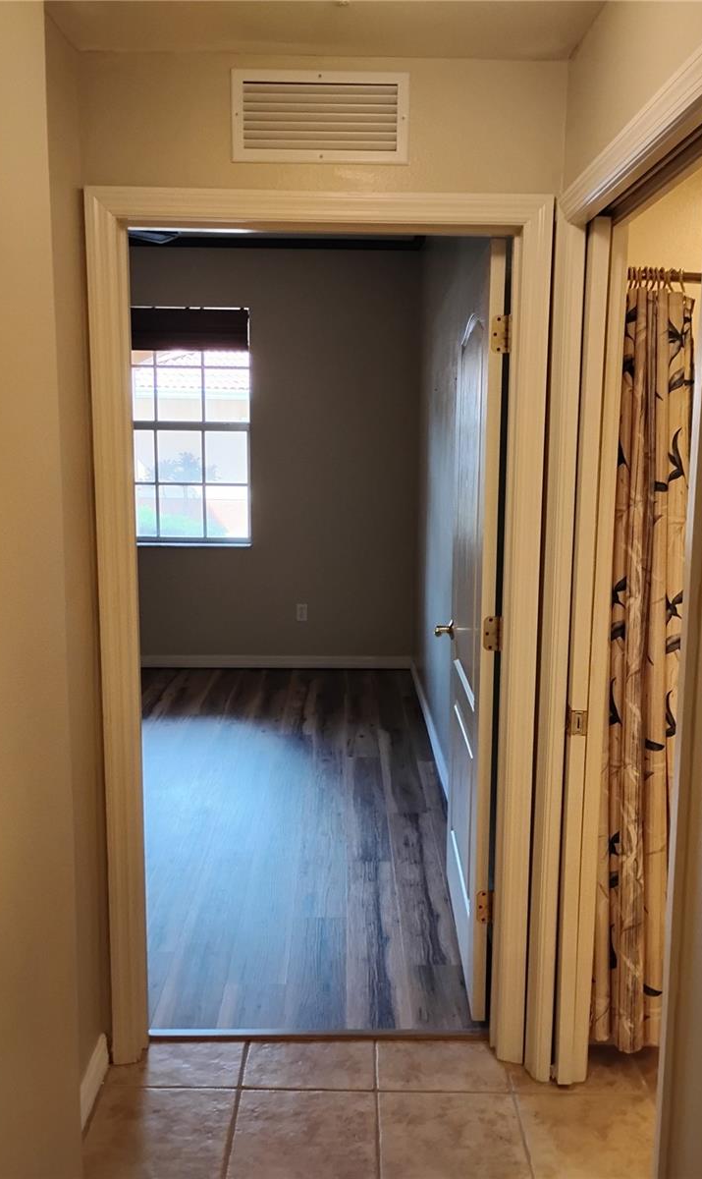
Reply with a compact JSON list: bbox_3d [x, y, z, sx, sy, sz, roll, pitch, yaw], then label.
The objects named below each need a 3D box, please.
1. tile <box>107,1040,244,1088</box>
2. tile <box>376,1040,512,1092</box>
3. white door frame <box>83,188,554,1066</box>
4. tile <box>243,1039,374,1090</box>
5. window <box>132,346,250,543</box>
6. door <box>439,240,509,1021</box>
[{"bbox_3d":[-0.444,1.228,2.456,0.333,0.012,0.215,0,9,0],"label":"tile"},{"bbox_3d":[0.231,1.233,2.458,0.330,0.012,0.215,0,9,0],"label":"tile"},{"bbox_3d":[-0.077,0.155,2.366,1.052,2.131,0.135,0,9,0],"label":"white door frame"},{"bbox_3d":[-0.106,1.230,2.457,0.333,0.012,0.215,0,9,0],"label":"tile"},{"bbox_3d":[-1.154,-1.090,6.593,0.930,1.500,0.090,0,9,0],"label":"window"},{"bbox_3d":[0.368,0.104,2.913,0.042,2.035,0.895,1,9,1],"label":"door"}]

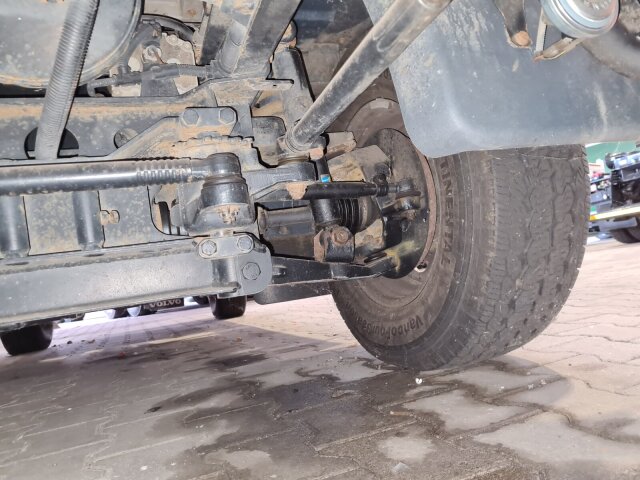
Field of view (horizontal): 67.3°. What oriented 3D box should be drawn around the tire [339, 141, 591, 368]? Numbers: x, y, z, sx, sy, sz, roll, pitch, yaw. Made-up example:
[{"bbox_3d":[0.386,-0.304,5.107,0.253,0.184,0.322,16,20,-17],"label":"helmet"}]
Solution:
[{"bbox_3d":[0.209,-0.086,1.058,0.238,0.708,0.716,-6,-4,-22],"label":"tire"}]

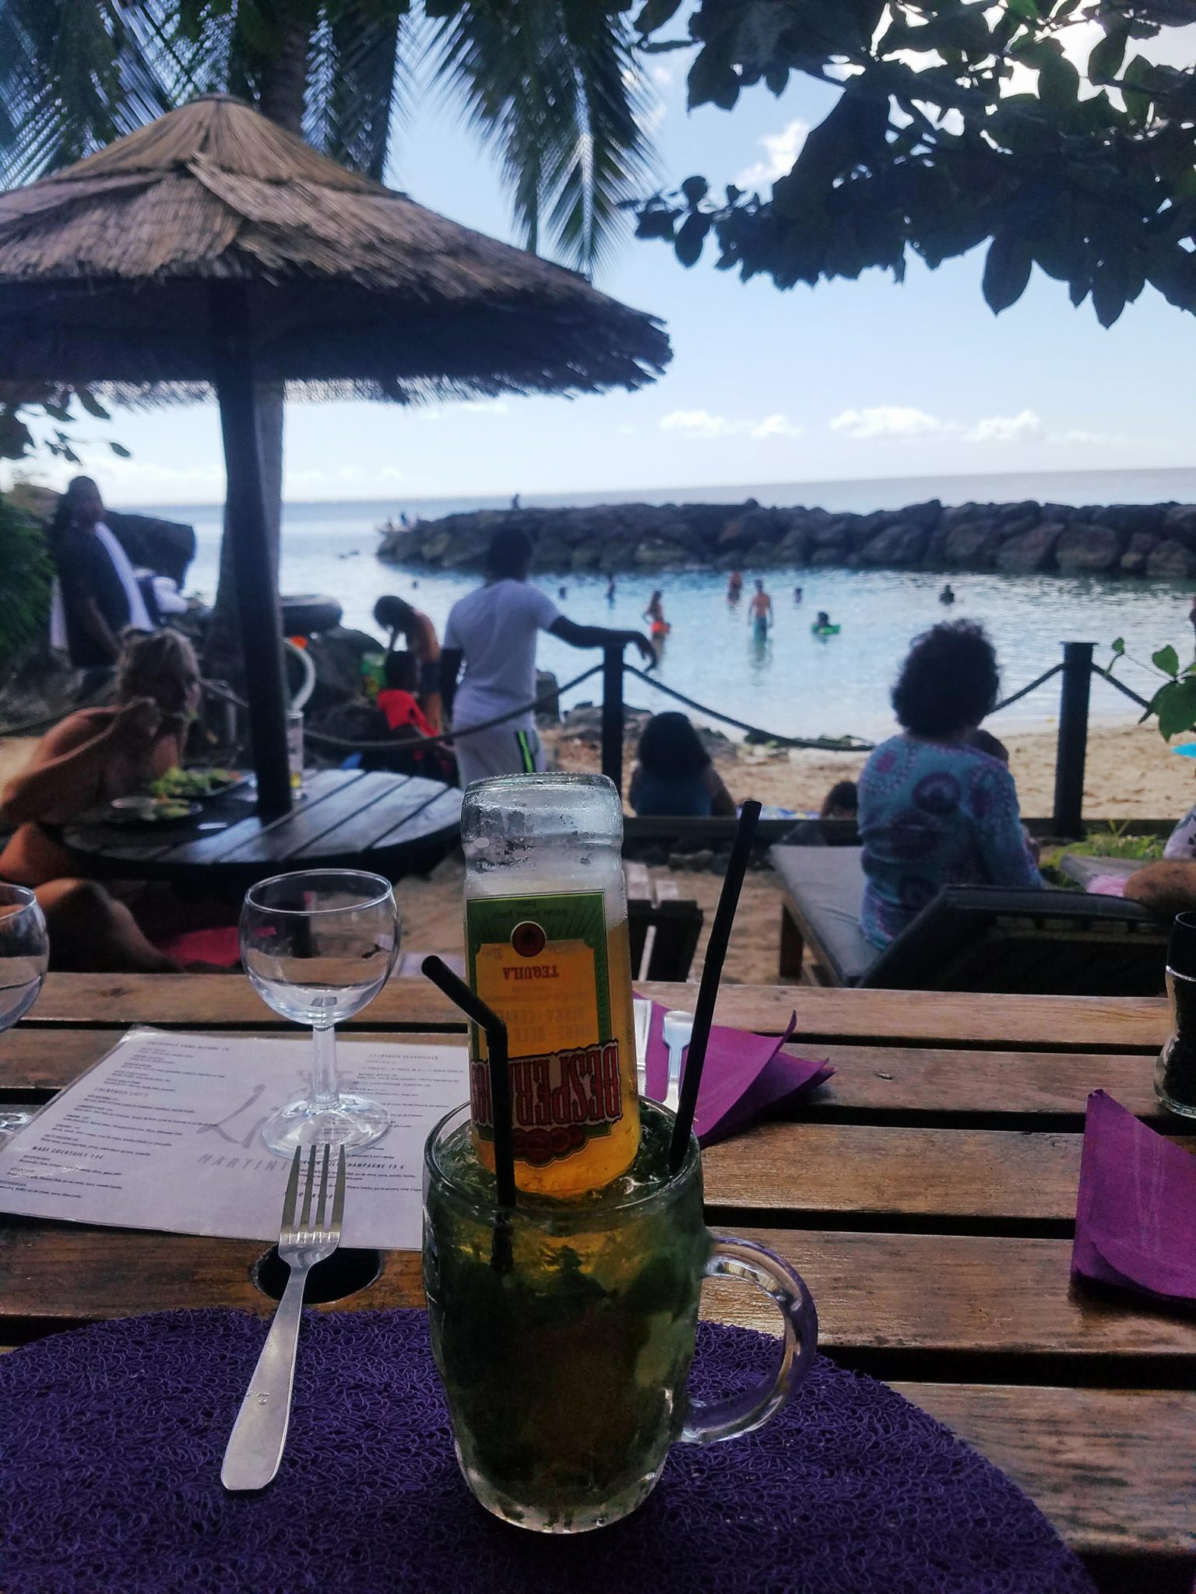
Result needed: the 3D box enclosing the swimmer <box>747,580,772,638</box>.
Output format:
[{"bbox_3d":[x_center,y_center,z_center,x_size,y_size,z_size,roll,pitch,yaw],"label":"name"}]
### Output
[{"bbox_3d":[2.944,-3.092,21.714,0.500,1.720,0.320,-1,14,2],"label":"swimmer"}]

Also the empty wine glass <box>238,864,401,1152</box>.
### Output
[{"bbox_3d":[-0.158,0.123,0.679,0.087,0.139,0.087,-1,14,0],"label":"empty wine glass"}]

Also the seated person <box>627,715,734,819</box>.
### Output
[{"bbox_3d":[0.447,-0.057,6.301,0.520,0.870,0.750,0,14,6],"label":"seated person"}]

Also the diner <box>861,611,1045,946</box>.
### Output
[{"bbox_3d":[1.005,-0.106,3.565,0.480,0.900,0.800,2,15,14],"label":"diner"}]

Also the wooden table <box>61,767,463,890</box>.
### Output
[{"bbox_3d":[-0.942,0.398,3.491,1.140,0.730,1.140,-2,14,0],"label":"wooden table"}]

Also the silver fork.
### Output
[{"bbox_3d":[-0.134,0.209,0.518,0.027,0.022,0.199,-2,20,-5],"label":"silver fork"}]

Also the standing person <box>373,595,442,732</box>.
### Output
[{"bbox_3d":[-1.089,-0.496,7.177,0.500,1.420,0.420,-7,15,-20],"label":"standing person"}]

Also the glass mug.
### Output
[{"bbox_3d":[0.010,0.183,0.426,0.139,0.125,0.096,3,15,14],"label":"glass mug"}]

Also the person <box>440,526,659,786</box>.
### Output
[{"bbox_3d":[-0.202,-0.347,5.519,0.900,1.760,0.550,5,16,25],"label":"person"}]

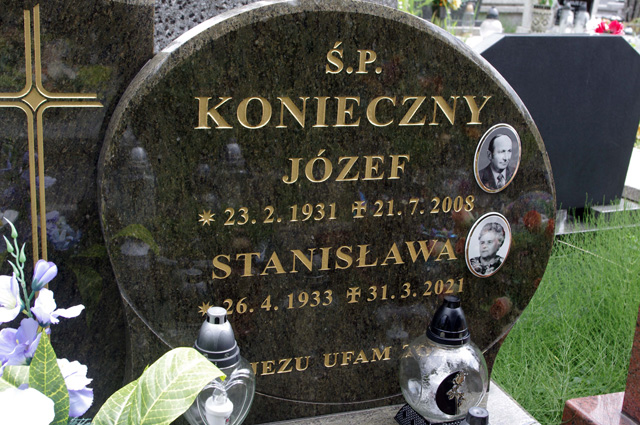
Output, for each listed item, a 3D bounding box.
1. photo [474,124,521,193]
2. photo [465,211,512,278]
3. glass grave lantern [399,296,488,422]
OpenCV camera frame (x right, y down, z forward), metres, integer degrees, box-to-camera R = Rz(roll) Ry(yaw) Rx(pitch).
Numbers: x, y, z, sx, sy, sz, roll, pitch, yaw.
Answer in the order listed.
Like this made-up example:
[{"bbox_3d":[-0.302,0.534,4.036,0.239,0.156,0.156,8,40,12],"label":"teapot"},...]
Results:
[{"bbox_3d":[0.324,-0.094,1.563,0.095,0.126,0.014,-3,18,-21],"label":"photo"},{"bbox_3d":[0.317,0.063,1.611,0.095,0.124,0.014,-3,18,-21],"label":"photo"},{"bbox_3d":[0.223,0.268,1.542,0.156,0.246,0.156,3,17,-1],"label":"glass grave lantern"}]

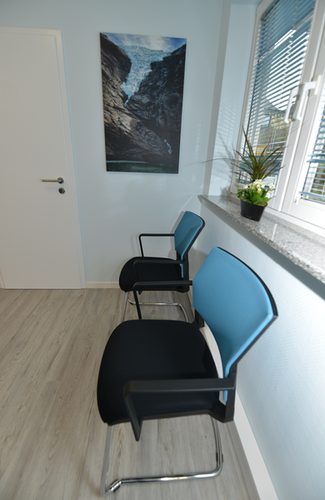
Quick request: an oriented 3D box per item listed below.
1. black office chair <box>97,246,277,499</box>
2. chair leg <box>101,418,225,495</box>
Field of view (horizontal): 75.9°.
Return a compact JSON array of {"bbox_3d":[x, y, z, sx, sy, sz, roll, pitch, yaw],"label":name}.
[{"bbox_3d":[0.035,0.474,0.899,0.560,0.875,0.560,1,22,-4],"label":"black office chair"},{"bbox_3d":[0.019,0.685,0.983,0.510,0.420,0.500,1,22,-4],"label":"chair leg"}]

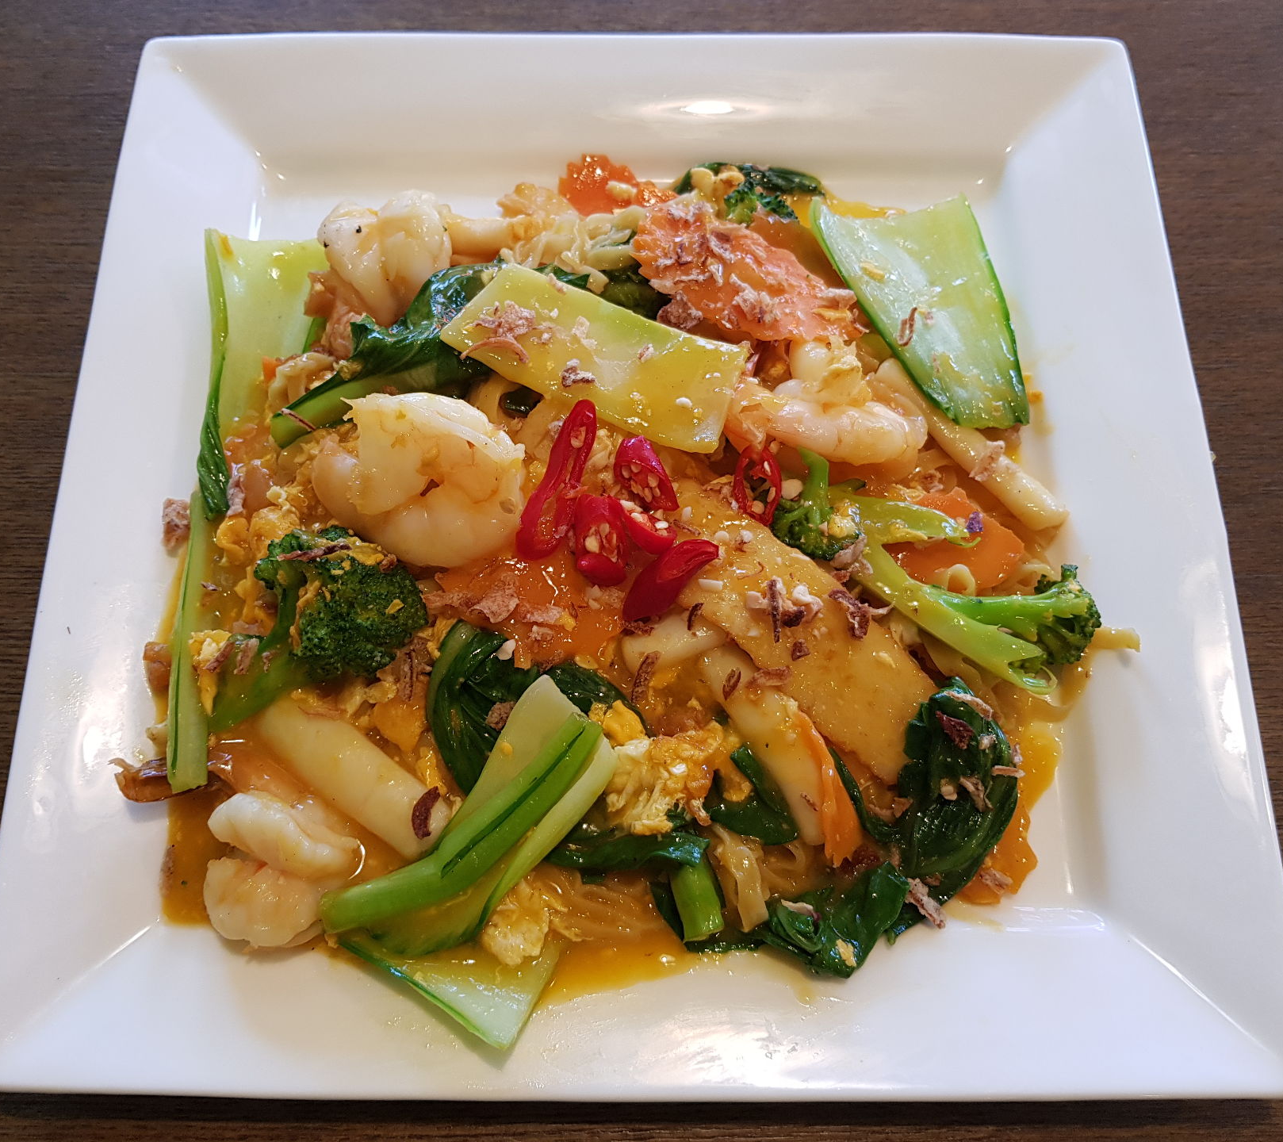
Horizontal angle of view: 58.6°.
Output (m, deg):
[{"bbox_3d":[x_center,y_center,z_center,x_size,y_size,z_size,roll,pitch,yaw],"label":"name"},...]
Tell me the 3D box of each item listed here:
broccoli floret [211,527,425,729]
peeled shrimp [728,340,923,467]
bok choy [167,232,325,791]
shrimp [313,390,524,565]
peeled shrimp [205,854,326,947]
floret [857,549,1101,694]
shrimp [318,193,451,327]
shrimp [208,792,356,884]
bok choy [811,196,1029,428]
[{"bbox_3d":[-0.077,0.012,0.269,0.056,0.032,0.040,-40,75,-13],"label":"broccoli floret"},{"bbox_3d":[0.047,-0.043,0.284,0.049,0.024,0.035,9,71,3],"label":"peeled shrimp"},{"bbox_3d":[-0.099,-0.022,0.287,0.033,0.020,0.152,-3,71,-1],"label":"bok choy"},{"bbox_3d":[-0.054,-0.022,0.275,0.051,0.024,0.046,0,71,0],"label":"shrimp"},{"bbox_3d":[-0.086,0.075,0.260,0.028,0.019,0.022,14,71,5],"label":"peeled shrimp"},{"bbox_3d":[0.079,0.010,0.271,0.059,0.024,0.033,9,71,3],"label":"floret"},{"bbox_3d":[-0.069,-0.084,0.306,0.036,0.024,0.036,0,71,0],"label":"shrimp"},{"bbox_3d":[-0.082,0.061,0.262,0.036,0.018,0.017,23,72,8],"label":"shrimp"},{"bbox_3d":[0.070,-0.068,0.293,0.041,0.017,0.073,-8,71,-3],"label":"bok choy"}]

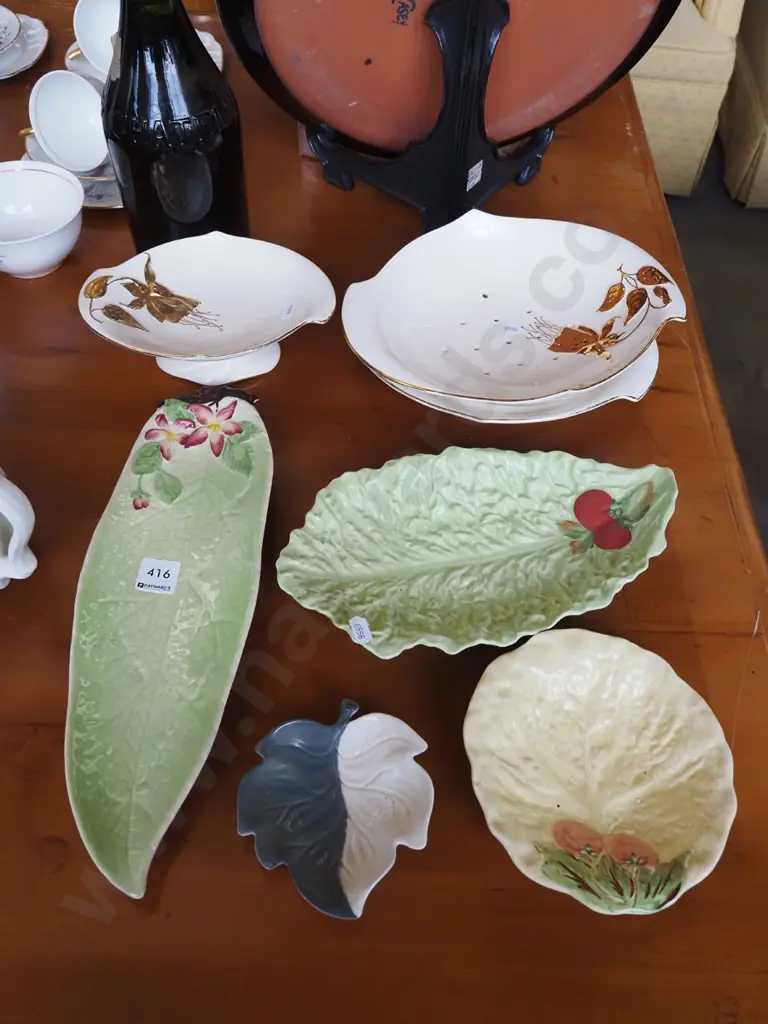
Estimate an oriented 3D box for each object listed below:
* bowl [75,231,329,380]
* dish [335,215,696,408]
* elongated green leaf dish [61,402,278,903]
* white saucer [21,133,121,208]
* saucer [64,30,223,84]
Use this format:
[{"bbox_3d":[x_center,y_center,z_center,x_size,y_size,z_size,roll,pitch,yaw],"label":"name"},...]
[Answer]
[{"bbox_3d":[-0.129,-0.144,0.667,0.184,0.062,0.144,0,53,-4],"label":"bowl"},{"bbox_3d":[0.084,-0.127,0.595,0.222,0.055,0.192,3,53,0],"label":"dish"},{"bbox_3d":[-0.116,0.049,0.483,0.103,0.036,0.310,1,53,-2],"label":"elongated green leaf dish"},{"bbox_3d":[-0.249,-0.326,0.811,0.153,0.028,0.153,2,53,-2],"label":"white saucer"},{"bbox_3d":[-0.245,-0.462,0.921,0.159,0.023,0.159,2,53,-2],"label":"saucer"}]

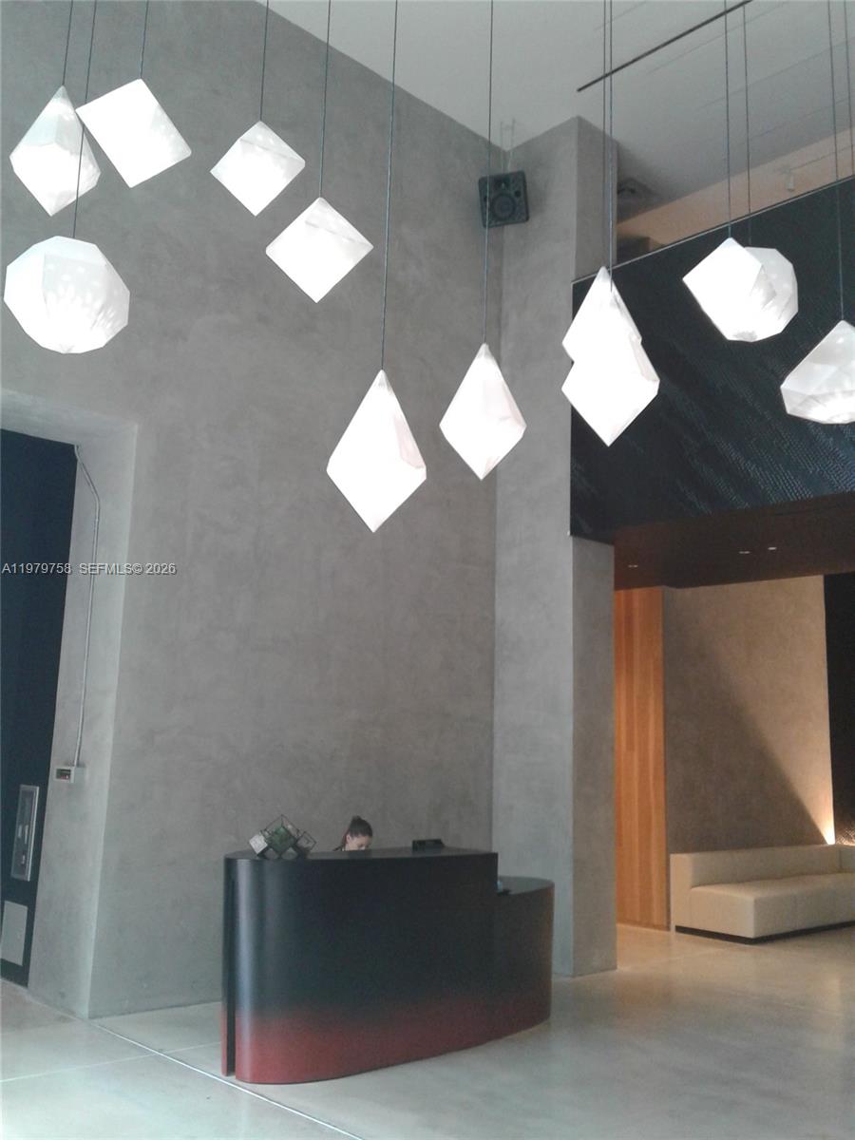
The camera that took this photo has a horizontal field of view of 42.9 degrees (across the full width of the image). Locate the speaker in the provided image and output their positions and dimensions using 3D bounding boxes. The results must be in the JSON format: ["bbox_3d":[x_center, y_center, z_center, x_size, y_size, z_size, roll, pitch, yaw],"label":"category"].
[{"bbox_3d":[0.719,-3.457,10.154,0.420,0.450,0.340,-2,13,17],"label":"speaker"}]

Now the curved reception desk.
[{"bbox_3d":[-0.163,2.292,6.695,2.740,1.100,1.000,12,-15,-43],"label":"curved reception desk"}]

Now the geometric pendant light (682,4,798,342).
[{"bbox_3d":[1.513,-1.970,5.304,0.540,1.754,0.540,-1,-11,16],"label":"geometric pendant light"}]

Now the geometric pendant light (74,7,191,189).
[{"bbox_3d":[-1.279,-2.089,4.760,0.470,0.844,0.460,5,-11,-17],"label":"geometric pendant light"}]

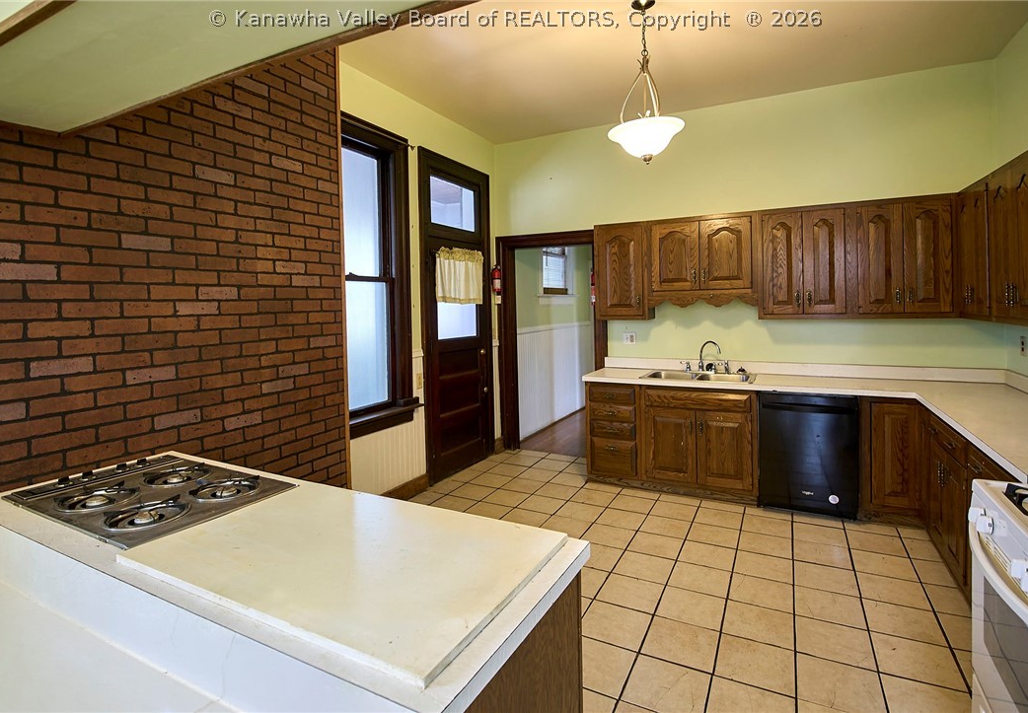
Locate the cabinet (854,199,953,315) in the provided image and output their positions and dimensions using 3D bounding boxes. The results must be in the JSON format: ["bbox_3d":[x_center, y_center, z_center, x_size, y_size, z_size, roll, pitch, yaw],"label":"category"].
[{"bbox_3d":[2.718,-0.676,3.592,0.564,0.776,0.354,1,7,28],"label":"cabinet"}]

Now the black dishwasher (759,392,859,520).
[{"bbox_3d":[2.207,0.658,3.842,0.602,0.851,0.611,1,7,28],"label":"black dishwasher"}]

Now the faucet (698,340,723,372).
[{"bbox_3d":[1.685,0.007,4.301,0.215,0.275,0.050,4,7,43],"label":"faucet"}]

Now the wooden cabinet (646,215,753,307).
[{"bbox_3d":[1.556,-0.772,4.197,0.830,0.715,0.365,2,6,28],"label":"wooden cabinet"}]

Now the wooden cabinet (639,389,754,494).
[{"bbox_3d":[1.546,0.615,4.198,0.876,0.812,0.616,1,7,28],"label":"wooden cabinet"}]

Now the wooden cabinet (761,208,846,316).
[{"bbox_3d":[2.201,-0.699,3.862,0.587,0.815,0.365,2,6,28],"label":"wooden cabinet"}]

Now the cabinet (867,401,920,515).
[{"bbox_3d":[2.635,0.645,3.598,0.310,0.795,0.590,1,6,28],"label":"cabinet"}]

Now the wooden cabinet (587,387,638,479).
[{"bbox_3d":[0.967,0.628,4.503,0.445,0.858,0.620,2,6,28],"label":"wooden cabinet"}]

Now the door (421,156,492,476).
[{"bbox_3d":[-0.520,-0.348,4.742,0.090,2.840,1.135,2,6,28],"label":"door"}]

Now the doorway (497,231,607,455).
[{"bbox_3d":[0.407,-0.104,5.144,1.174,2.232,0.148,1,7,28],"label":"doorway"}]

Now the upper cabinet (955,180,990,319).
[{"bbox_3d":[2.902,-0.621,2.962,0.359,0.786,0.601,1,7,28],"label":"upper cabinet"}]

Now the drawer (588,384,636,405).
[{"bbox_3d":[0.920,0.297,4.402,0.396,0.142,0.465,1,7,28],"label":"drawer"}]

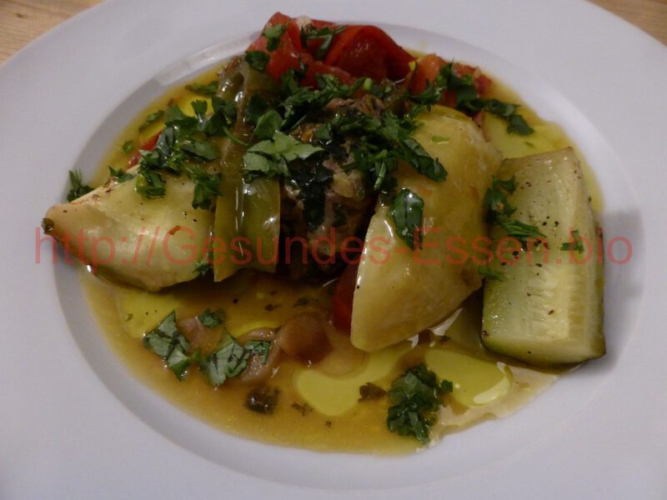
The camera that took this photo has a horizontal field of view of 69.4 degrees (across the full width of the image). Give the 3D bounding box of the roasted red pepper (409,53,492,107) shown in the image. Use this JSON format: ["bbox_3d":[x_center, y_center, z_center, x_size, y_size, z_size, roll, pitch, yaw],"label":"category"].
[{"bbox_3d":[0.052,-0.076,0.216,0.037,0.016,0.023,15,58,10],"label":"roasted red pepper"}]

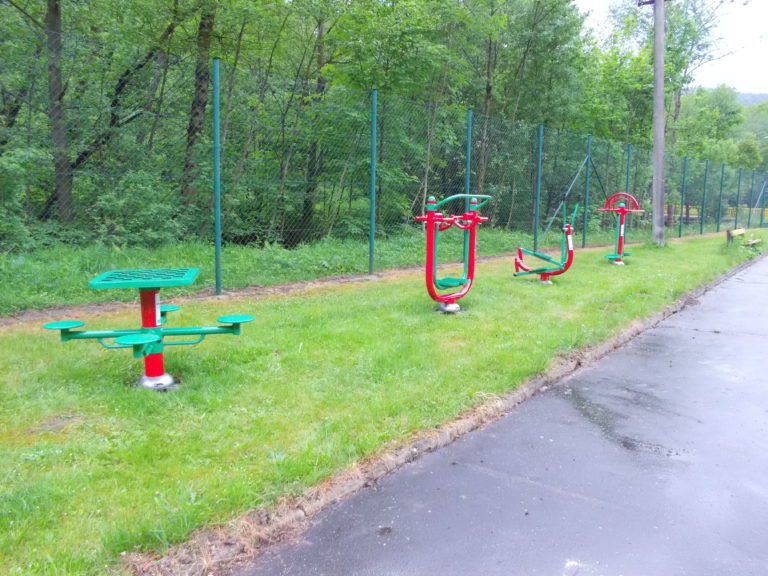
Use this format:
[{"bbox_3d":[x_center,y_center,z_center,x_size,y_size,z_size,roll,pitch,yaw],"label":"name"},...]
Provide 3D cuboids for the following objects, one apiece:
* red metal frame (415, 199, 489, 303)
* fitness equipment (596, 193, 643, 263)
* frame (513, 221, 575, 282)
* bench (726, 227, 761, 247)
[{"bbox_3d":[0.890,-0.441,8.117,0.560,1.450,1.020,8,10,40],"label":"red metal frame"},{"bbox_3d":[5.305,-1.331,14.491,1.080,1.581,0.850,8,10,40],"label":"fitness equipment"},{"bbox_3d":[2.737,-0.593,10.907,1.020,1.034,0.360,8,10,40],"label":"frame"},{"bbox_3d":[12.115,-1.699,21.638,0.780,0.540,1.700,7,10,35],"label":"bench"}]

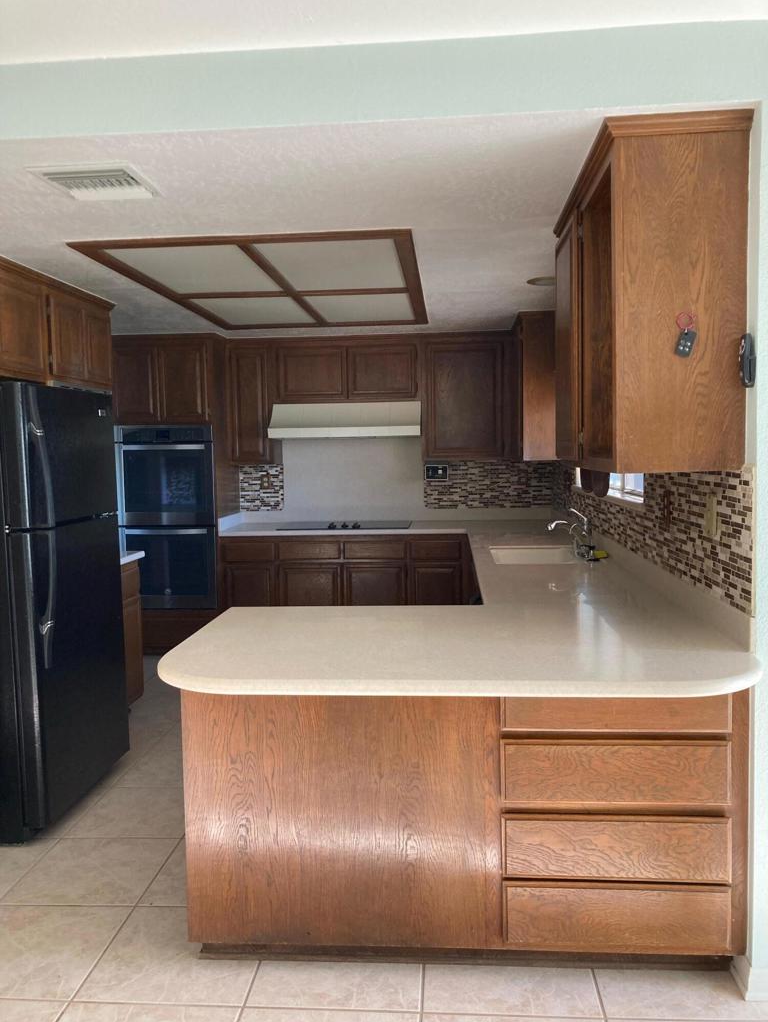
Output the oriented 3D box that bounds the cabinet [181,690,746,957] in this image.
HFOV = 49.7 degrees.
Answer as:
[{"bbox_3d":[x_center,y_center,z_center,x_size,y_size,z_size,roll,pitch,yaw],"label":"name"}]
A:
[{"bbox_3d":[0.219,0.818,2.510,1.504,0.869,0.635,-1,4,4],"label":"cabinet"}]

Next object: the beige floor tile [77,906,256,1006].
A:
[{"bbox_3d":[-0.581,1.284,2.406,0.463,0.012,0.463,-1,4,4],"label":"beige floor tile"}]

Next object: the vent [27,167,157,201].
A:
[{"bbox_3d":[-0.871,-0.995,2.541,0.298,0.025,0.325,-1,4,4],"label":"vent"}]

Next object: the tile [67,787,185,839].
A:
[{"bbox_3d":[-0.974,1.226,3.363,0.463,0.012,0.463,-1,4,4],"label":"tile"}]

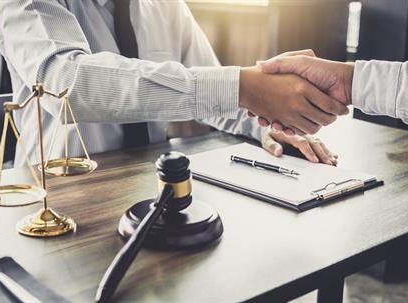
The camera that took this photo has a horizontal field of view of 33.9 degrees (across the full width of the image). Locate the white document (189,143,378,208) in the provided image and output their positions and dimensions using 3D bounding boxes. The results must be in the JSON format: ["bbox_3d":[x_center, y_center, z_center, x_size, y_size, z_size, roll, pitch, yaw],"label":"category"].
[{"bbox_3d":[0.110,0.032,1.125,0.222,0.021,0.315,-13,20,-42],"label":"white document"}]

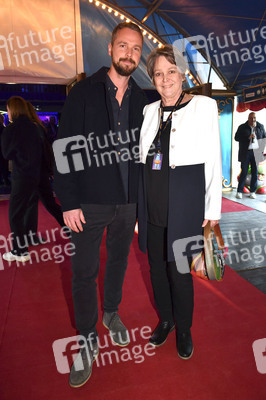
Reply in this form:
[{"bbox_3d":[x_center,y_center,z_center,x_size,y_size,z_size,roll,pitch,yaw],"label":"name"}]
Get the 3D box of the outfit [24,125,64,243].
[{"bbox_3d":[-0.970,-0.180,3.280,0.560,1.380,0.460,3,11,17],"label":"outfit"}]

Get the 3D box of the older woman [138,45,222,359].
[{"bbox_3d":[0.253,0.060,1.590,0.490,1.670,0.360,3,12,20],"label":"older woman"}]

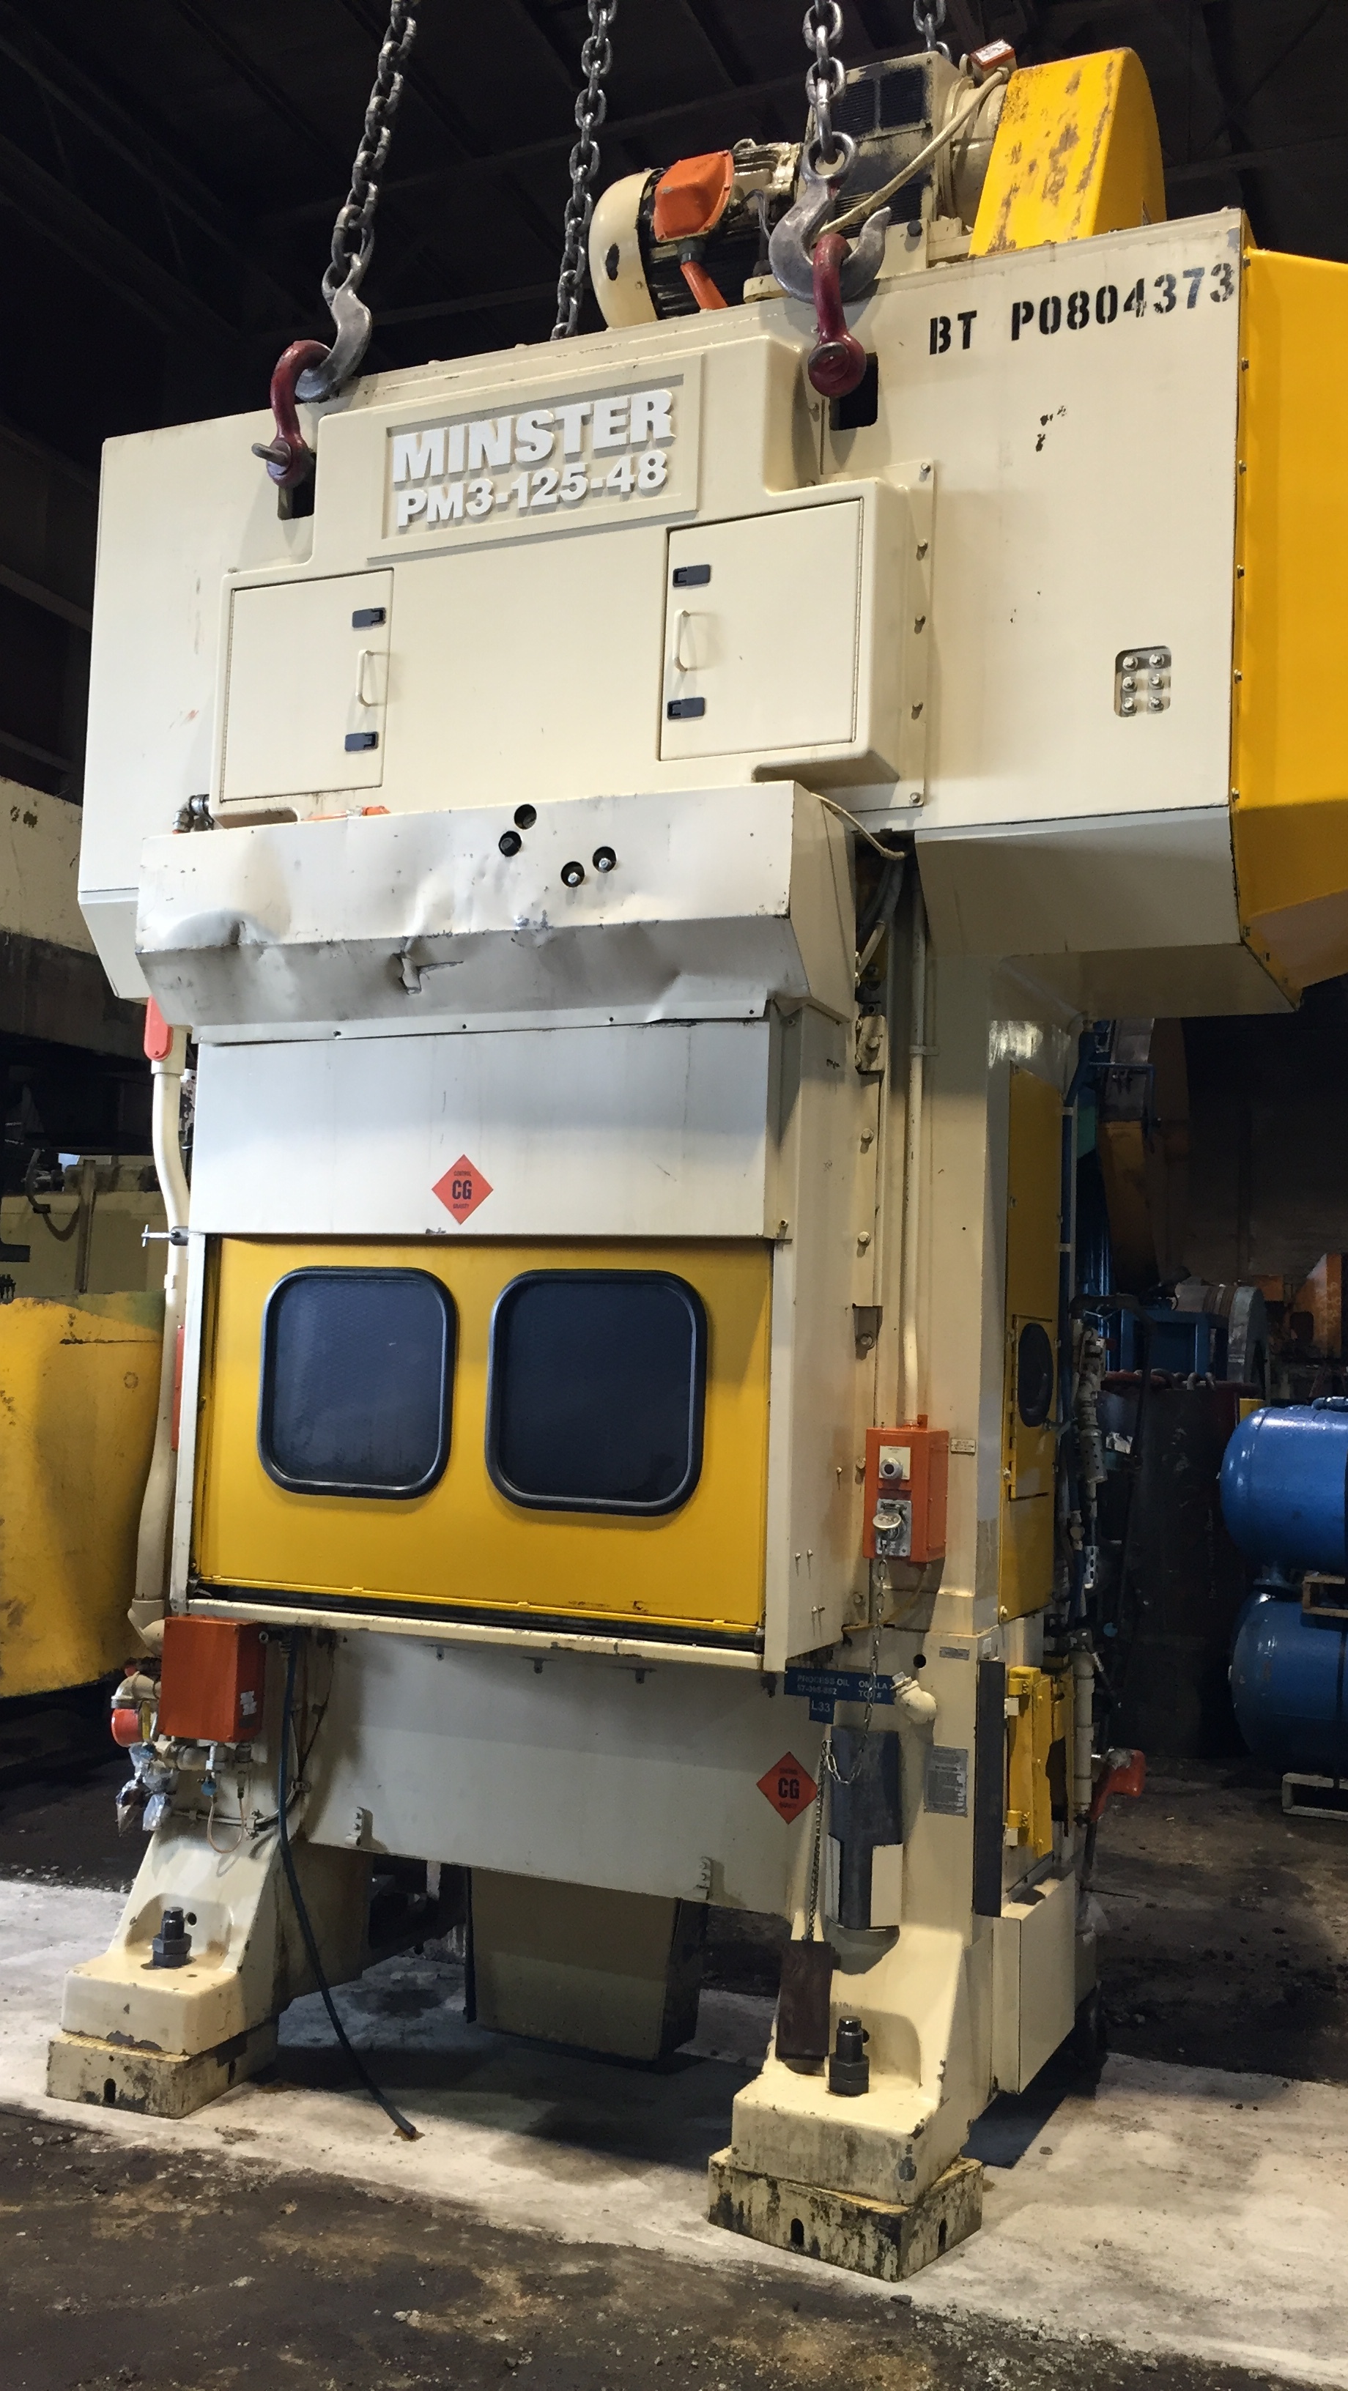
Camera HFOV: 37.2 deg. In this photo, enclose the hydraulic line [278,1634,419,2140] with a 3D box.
[{"bbox_3d":[-0.684,1.422,4.215,0.475,0.940,0.180,0,-5,24],"label":"hydraulic line"}]

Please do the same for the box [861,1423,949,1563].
[{"bbox_3d":[0.455,0.584,3.913,0.125,0.246,0.131,0,-5,24],"label":"box"}]

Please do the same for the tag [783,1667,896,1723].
[{"bbox_3d":[0.329,1.008,4.003,0.229,0.106,0.005,0,-5,24],"label":"tag"}]

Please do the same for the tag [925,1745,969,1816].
[{"bbox_3d":[0.531,1.140,3.901,0.084,0.127,0.004,0,-5,24],"label":"tag"}]

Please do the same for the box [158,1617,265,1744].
[{"bbox_3d":[-1.040,1.085,4.518,0.200,0.255,0.105,0,-5,24],"label":"box"}]

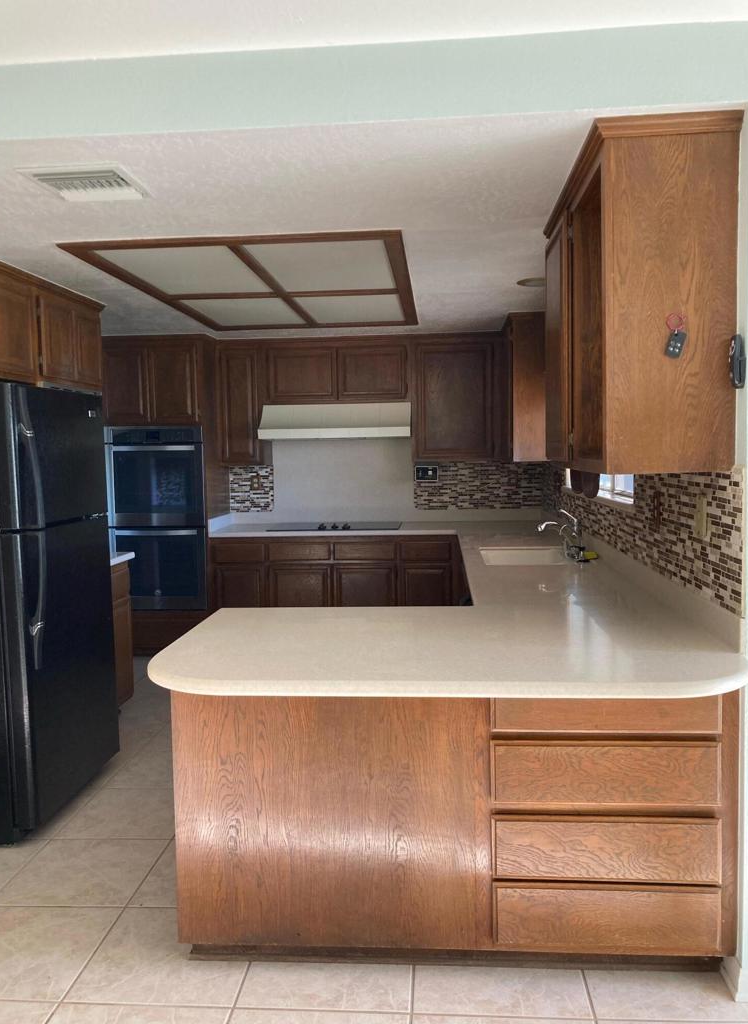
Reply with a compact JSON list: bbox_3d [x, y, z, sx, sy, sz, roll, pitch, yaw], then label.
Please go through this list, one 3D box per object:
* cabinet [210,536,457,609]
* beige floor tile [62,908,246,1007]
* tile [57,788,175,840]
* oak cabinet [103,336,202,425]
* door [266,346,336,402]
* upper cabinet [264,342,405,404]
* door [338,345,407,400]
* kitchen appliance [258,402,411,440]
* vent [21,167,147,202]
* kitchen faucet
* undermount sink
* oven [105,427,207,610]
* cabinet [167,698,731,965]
[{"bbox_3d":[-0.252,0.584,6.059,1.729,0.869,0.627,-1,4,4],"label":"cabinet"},{"bbox_3d":[-0.581,1.284,2.406,0.463,0.012,0.463,-1,4,4],"label":"beige floor tile"},{"bbox_3d":[-0.974,1.226,3.363,0.463,0.012,0.463,-1,4,4],"label":"tile"},{"bbox_3d":[-1.524,-0.922,6.049,0.769,0.603,0.627,-1,4,4],"label":"oak cabinet"},{"bbox_3d":[-0.514,-0.988,5.967,0.493,0.372,0.025,-1,4,4],"label":"door"},{"bbox_3d":[-0.259,-1.017,6.090,1.045,0.452,0.342,-1,4,4],"label":"upper cabinet"},{"bbox_3d":[-0.009,-0.990,5.934,0.493,0.377,0.025,-1,4,4],"label":"door"},{"bbox_3d":[-0.262,-0.658,6.030,1.067,0.246,0.512,-1,4,4],"label":"kitchen appliance"},{"bbox_3d":[-0.871,-0.995,2.541,0.298,0.025,0.325,-1,4,4],"label":"vent"},{"bbox_3d":[0.908,0.100,4.061,0.231,0.241,0.121,-1,4,4],"label":"kitchen faucet"},{"bbox_3d":[0.727,0.320,4.150,0.402,0.201,0.744,-1,4,4],"label":"undermount sink"},{"bbox_3d":[-1.497,0.029,6.056,0.690,1.285,0.613,-1,4,4],"label":"oven"},{"bbox_3d":[0.219,0.818,2.510,1.504,0.869,0.635,-1,4,4],"label":"cabinet"}]

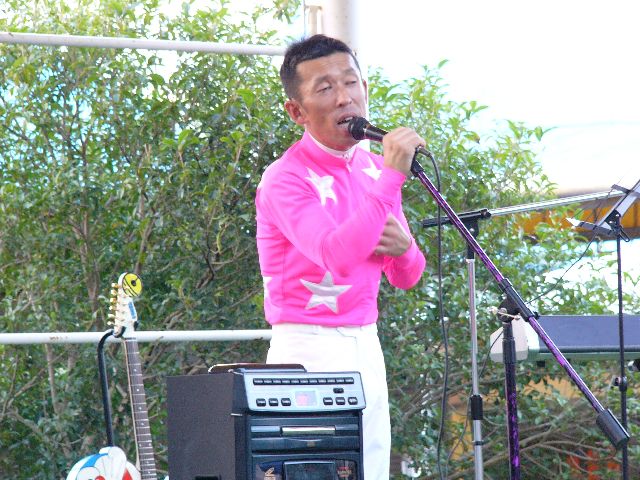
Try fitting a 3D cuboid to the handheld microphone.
[{"bbox_3d":[0.142,-0.204,8.060,0.190,0.052,0.052,19,8,25],"label":"handheld microphone"}]

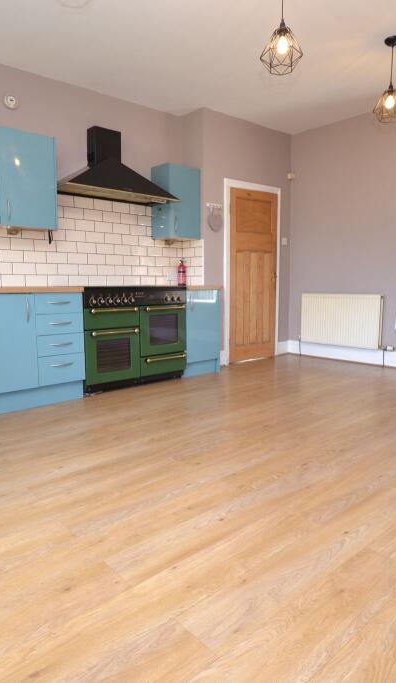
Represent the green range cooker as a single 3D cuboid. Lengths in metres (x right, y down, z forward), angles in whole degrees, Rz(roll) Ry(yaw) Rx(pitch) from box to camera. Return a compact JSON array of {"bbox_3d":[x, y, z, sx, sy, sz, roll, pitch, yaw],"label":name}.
[{"bbox_3d":[-0.699,-0.054,4.047,1.078,0.921,0.616,-7,10,-42],"label":"green range cooker"}]

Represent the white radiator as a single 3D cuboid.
[{"bbox_3d":[1.716,-0.260,5.161,0.080,0.618,1.016,-7,10,-42],"label":"white radiator"}]

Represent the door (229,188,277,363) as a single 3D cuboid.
[{"bbox_3d":[0.666,-0.763,5.145,0.787,2.012,0.045,-6,9,-37],"label":"door"}]

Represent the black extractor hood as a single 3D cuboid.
[{"bbox_3d":[-0.751,-1.652,3.952,1.190,0.618,0.470,-7,10,-42],"label":"black extractor hood"}]

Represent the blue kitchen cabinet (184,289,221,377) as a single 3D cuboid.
[{"bbox_3d":[-0.127,-0.104,4.580,0.461,0.880,0.575,-7,10,-42],"label":"blue kitchen cabinet"}]

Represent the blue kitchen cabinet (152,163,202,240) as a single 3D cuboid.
[{"bbox_3d":[-0.226,-1.431,4.516,0.420,0.737,0.302,-7,10,-42],"label":"blue kitchen cabinet"}]

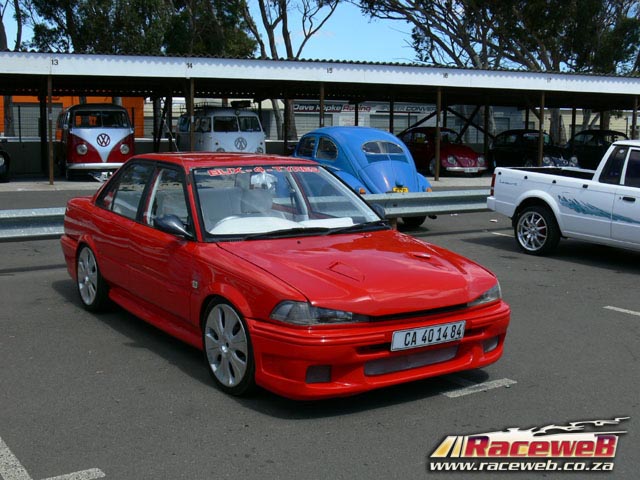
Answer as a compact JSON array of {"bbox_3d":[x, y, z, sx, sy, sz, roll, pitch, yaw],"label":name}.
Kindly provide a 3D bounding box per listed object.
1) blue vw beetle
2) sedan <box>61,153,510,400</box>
[{"bbox_3d":[0.340,-1.068,13.381,1.540,1.520,4.070,-3,9,-28],"label":"blue vw beetle"},{"bbox_3d":[-0.576,0.029,6.075,1.680,1.325,4.250,-4,10,-34],"label":"sedan"}]

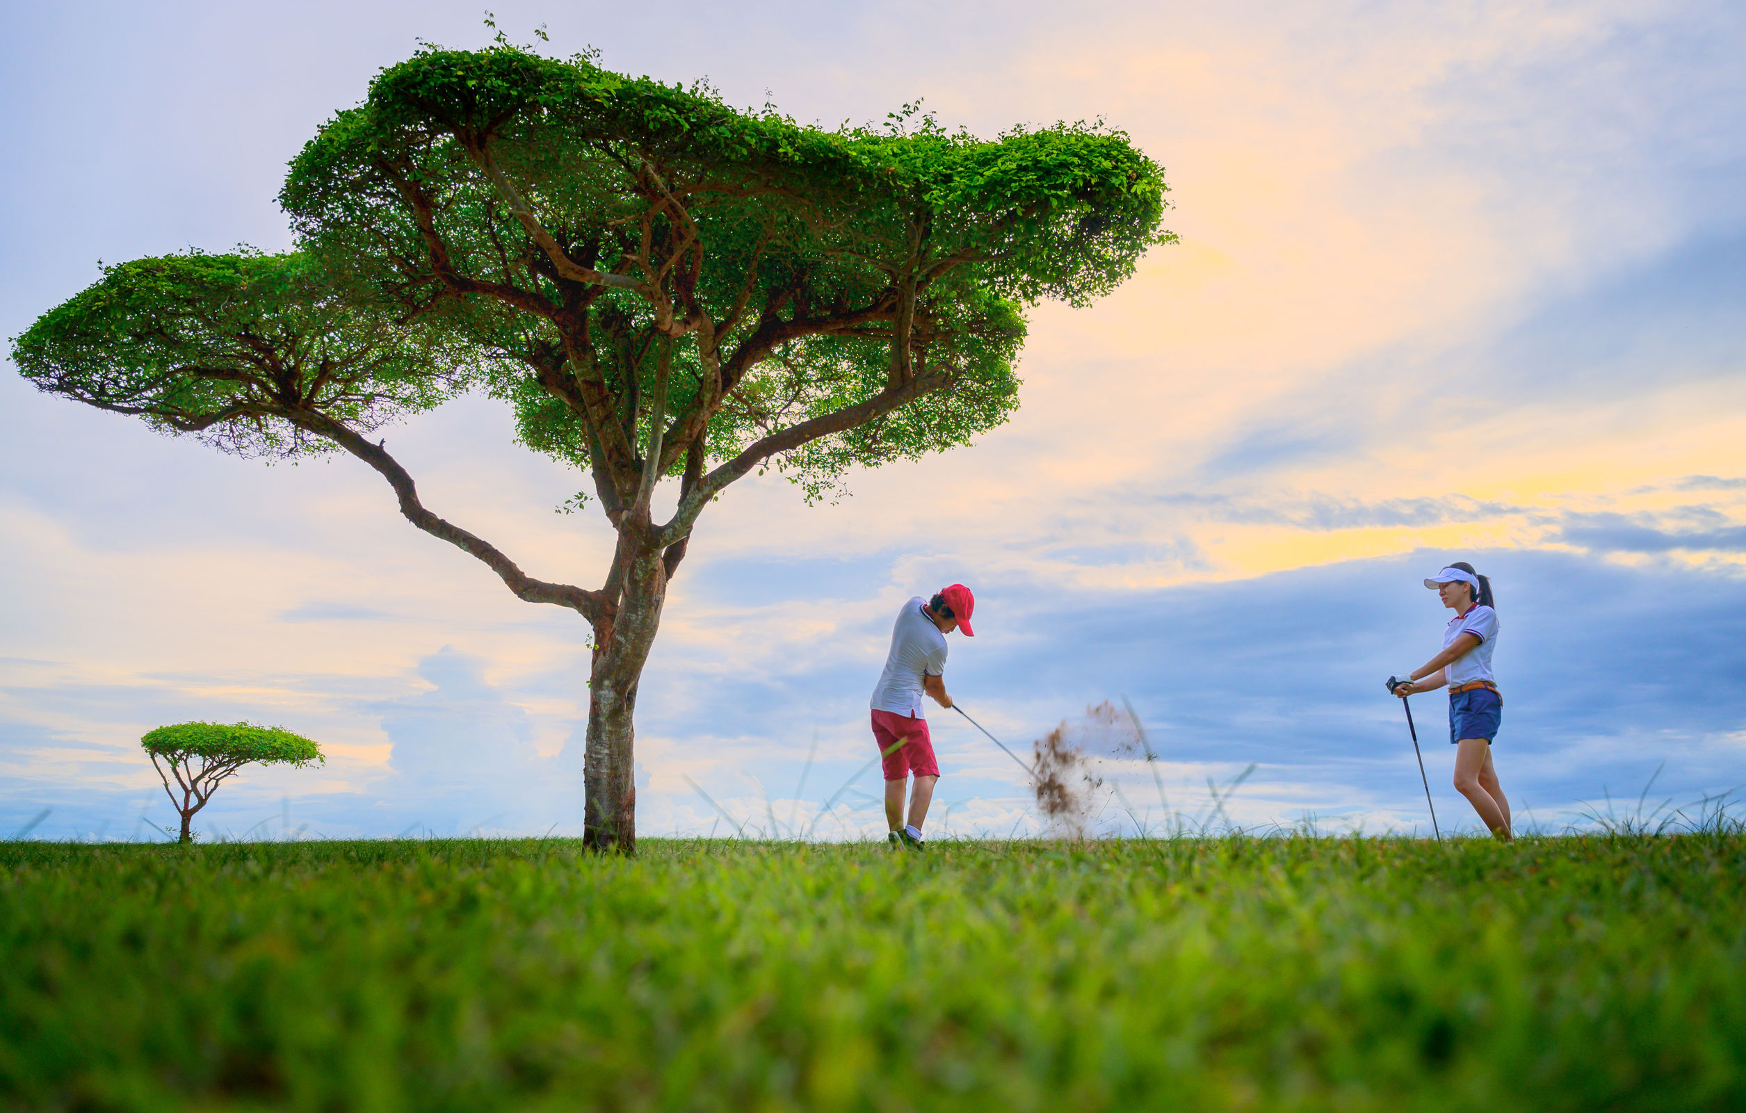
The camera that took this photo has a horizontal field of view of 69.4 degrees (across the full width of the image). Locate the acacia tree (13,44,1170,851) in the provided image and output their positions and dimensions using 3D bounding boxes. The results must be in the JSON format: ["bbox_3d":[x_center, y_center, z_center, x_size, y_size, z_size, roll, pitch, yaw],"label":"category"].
[{"bbox_3d":[-1.900,-0.343,7.969,7.000,4.400,5.400,0,-13,0],"label":"acacia tree"}]

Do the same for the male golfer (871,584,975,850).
[{"bbox_3d":[0.297,0.930,7.478,0.580,1.580,0.530,10,-16,-38],"label":"male golfer"}]

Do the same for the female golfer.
[{"bbox_3d":[3.210,0.830,6.988,0.640,1.620,0.460,3,-13,-15],"label":"female golfer"}]

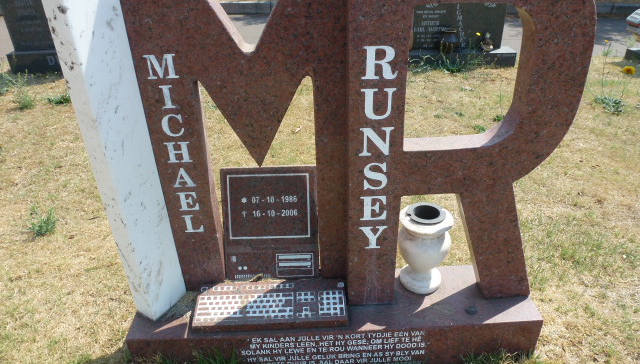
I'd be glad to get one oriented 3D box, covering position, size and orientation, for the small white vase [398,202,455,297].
[{"bbox_3d":[0.334,0.214,1.434,0.165,0.275,0.165,-2,30,-1],"label":"small white vase"}]

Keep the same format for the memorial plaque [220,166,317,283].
[{"bbox_3d":[-0.165,0.158,1.457,0.312,0.405,0.040,-2,14,-1],"label":"memorial plaque"}]

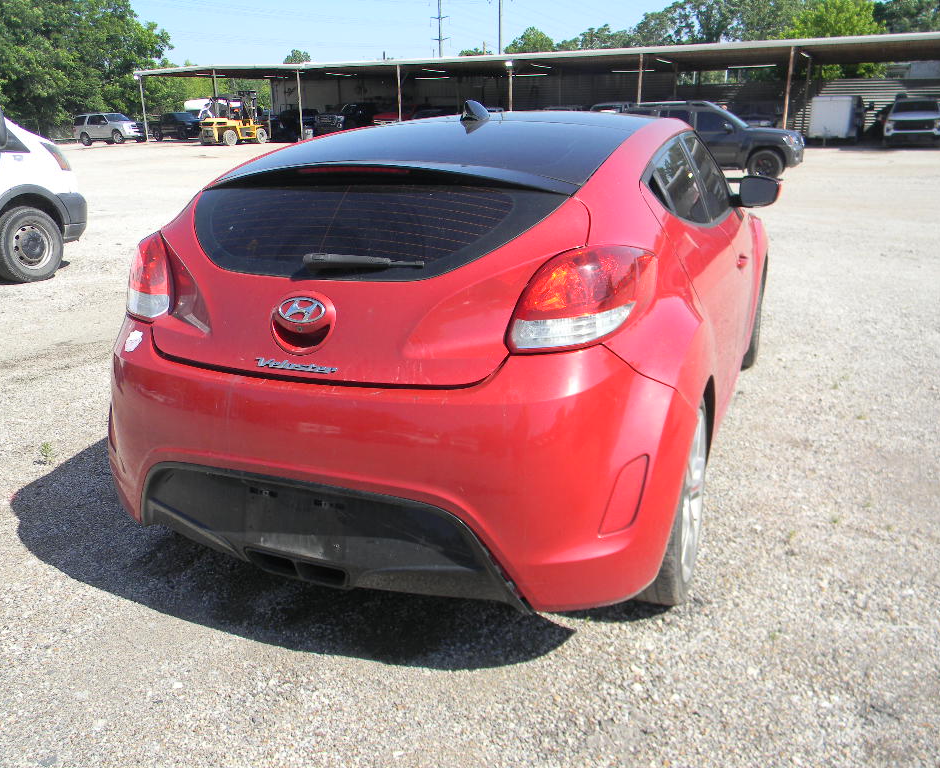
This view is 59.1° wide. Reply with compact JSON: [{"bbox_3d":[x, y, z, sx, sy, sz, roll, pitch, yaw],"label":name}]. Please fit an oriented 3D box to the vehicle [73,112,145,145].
[{"bbox_3d":[-25.400,-18.050,58.500,5.150,1.950,1.980,4,18,16],"label":"vehicle"}]

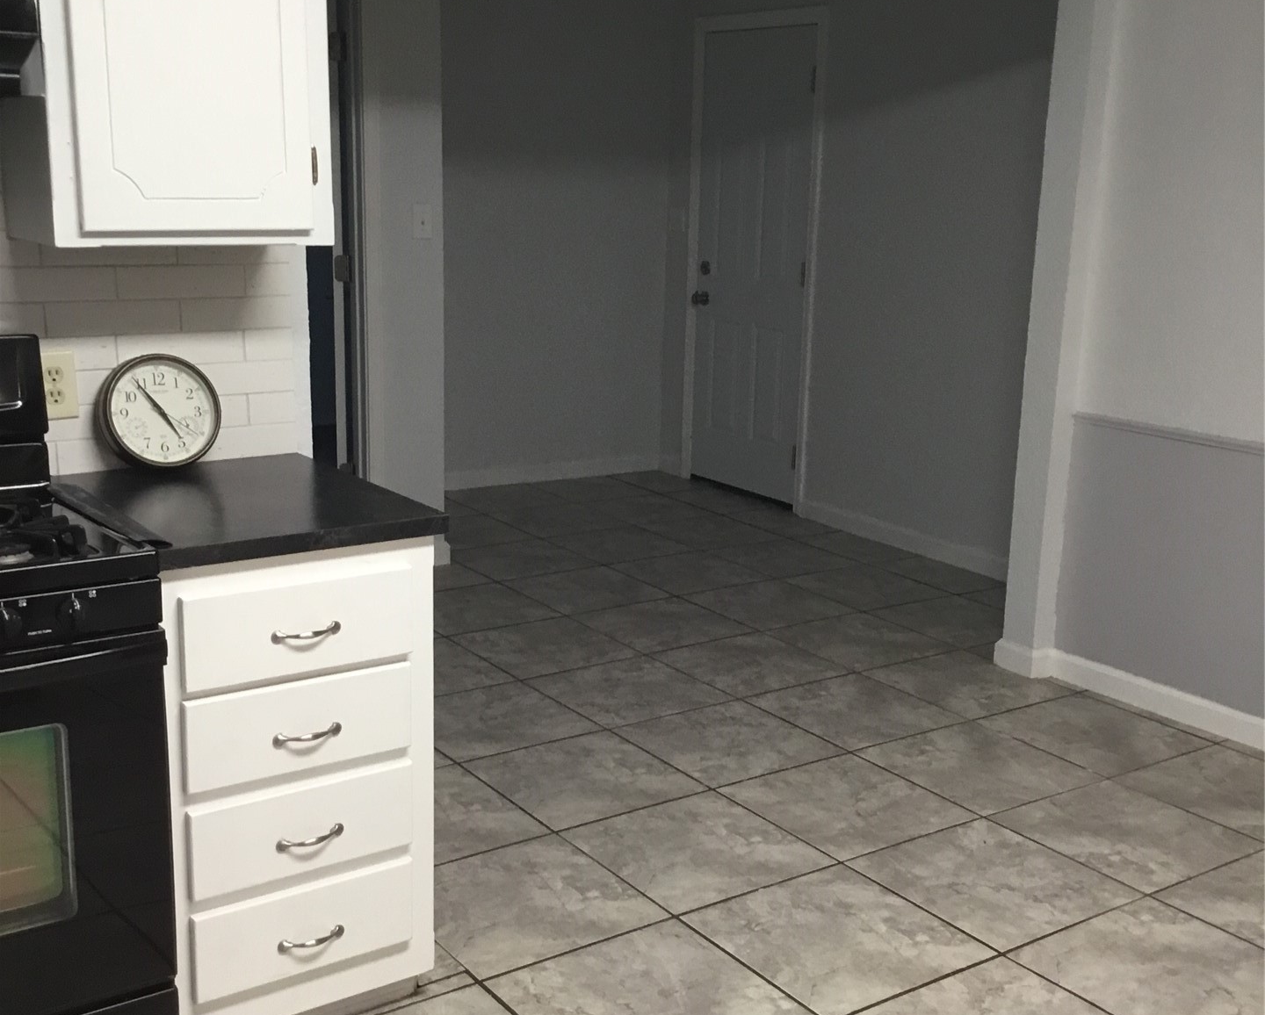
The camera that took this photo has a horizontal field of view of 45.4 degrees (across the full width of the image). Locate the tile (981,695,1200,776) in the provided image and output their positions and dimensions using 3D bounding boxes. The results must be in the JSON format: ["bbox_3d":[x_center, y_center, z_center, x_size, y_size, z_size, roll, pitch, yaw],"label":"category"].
[{"bbox_3d":[1.265,0.622,4.156,0.450,0.010,0.450,-7,16,-35],"label":"tile"}]

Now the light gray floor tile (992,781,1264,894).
[{"bbox_3d":[1.153,0.762,3.526,0.451,0.012,0.451,-7,16,-35],"label":"light gray floor tile"}]

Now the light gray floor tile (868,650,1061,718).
[{"bbox_3d":[0.999,0.528,4.505,0.452,0.012,0.452,-7,16,-35],"label":"light gray floor tile"}]

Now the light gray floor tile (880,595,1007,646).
[{"bbox_3d":[1.112,0.388,5.127,0.451,0.012,0.451,-7,16,-35],"label":"light gray floor tile"}]

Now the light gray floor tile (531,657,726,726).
[{"bbox_3d":[-0.008,0.532,4.361,0.450,0.010,0.450,-7,16,-35],"label":"light gray floor tile"}]

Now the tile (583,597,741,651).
[{"bbox_3d":[0.102,0.390,4.973,0.451,0.012,0.451,-7,16,-35],"label":"tile"}]

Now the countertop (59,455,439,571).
[{"bbox_3d":[-0.669,-0.006,2.582,0.478,0.034,0.605,-7,16,-35],"label":"countertop"}]

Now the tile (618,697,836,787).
[{"bbox_3d":[0.254,0.624,3.988,0.452,0.012,0.452,-7,16,-35],"label":"tile"}]

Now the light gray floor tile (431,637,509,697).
[{"bbox_3d":[-0.645,0.488,4.464,0.449,0.012,0.449,-7,16,-35],"label":"light gray floor tile"}]

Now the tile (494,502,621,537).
[{"bbox_3d":[-0.315,0.064,6.327,0.449,0.012,0.449,-7,16,-35],"label":"tile"}]

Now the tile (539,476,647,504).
[{"bbox_3d":[-0.194,-0.073,6.934,0.449,0.012,0.412,-7,16,-35],"label":"tile"}]

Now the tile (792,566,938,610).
[{"bbox_3d":[0.851,0.295,5.486,0.451,0.012,0.451,-7,16,-35],"label":"tile"}]

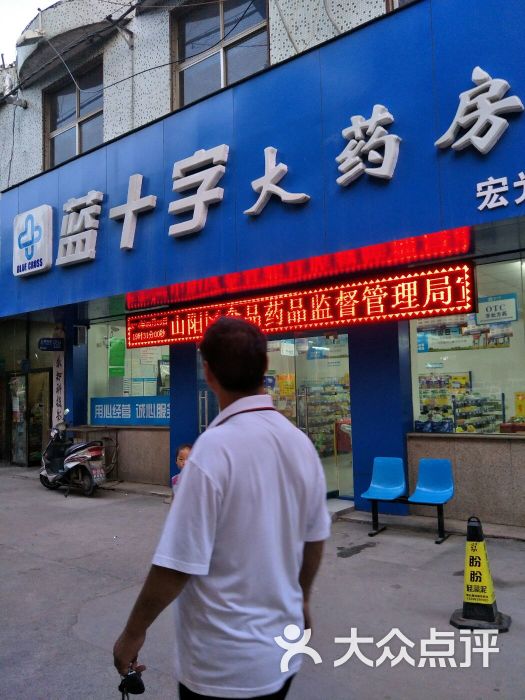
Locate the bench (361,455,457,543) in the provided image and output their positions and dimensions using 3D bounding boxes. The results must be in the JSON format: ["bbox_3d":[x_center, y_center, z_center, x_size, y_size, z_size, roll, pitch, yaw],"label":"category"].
[{"bbox_3d":[1.516,1.571,5.130,0.892,0.761,0.558,-5,-7,33],"label":"bench"}]

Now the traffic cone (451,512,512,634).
[{"bbox_3d":[1.429,1.434,3.209,0.365,0.645,0.365,-4,-6,23],"label":"traffic cone"}]

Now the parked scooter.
[{"bbox_3d":[-3.087,1.629,7.772,1.740,1.260,0.640,-6,-7,38],"label":"parked scooter"}]

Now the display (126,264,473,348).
[{"bbox_3d":[0.042,-0.484,6.755,5.430,0.566,0.130,-5,-7,33],"label":"display"}]

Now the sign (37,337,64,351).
[{"bbox_3d":[-4.415,-0.130,10.203,0.600,0.290,0.060,0,-6,-12],"label":"sign"}]

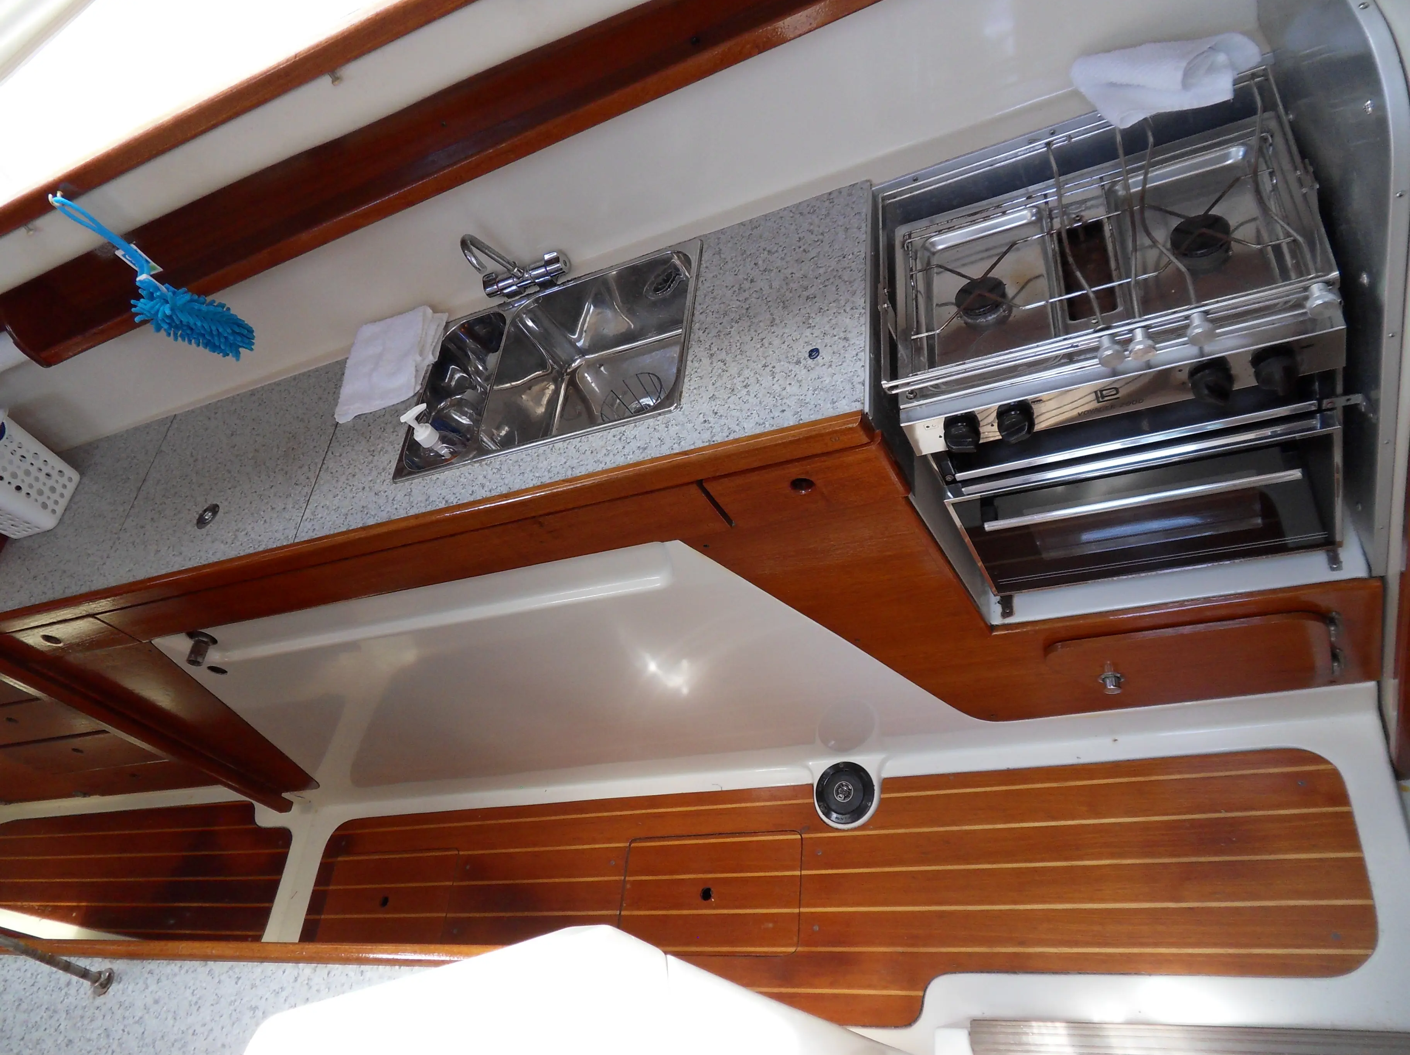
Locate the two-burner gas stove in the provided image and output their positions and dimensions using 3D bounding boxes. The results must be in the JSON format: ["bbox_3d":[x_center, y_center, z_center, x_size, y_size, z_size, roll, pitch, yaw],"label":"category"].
[{"bbox_3d":[0.588,-0.221,1.427,0.511,0.560,0.418,-11,56,25],"label":"two-burner gas stove"}]

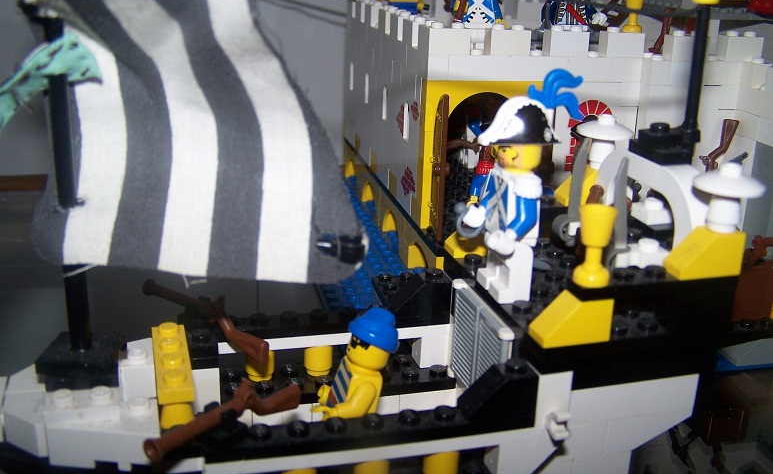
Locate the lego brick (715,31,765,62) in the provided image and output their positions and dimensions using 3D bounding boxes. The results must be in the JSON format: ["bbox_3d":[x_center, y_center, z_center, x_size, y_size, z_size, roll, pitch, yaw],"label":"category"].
[{"bbox_3d":[0.141,-0.076,0.340,0.016,0.011,0.008,-2,20,-14],"label":"lego brick"}]

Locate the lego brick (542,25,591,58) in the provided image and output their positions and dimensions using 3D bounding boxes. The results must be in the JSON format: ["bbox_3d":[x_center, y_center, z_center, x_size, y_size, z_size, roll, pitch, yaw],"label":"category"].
[{"bbox_3d":[0.070,-0.076,0.328,0.016,0.011,0.008,-2,19,-13],"label":"lego brick"}]

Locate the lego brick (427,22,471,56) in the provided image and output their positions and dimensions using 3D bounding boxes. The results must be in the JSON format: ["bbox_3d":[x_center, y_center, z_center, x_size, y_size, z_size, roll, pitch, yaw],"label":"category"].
[{"bbox_3d":[0.023,-0.074,0.316,0.016,0.011,0.008,-2,19,-13],"label":"lego brick"}]

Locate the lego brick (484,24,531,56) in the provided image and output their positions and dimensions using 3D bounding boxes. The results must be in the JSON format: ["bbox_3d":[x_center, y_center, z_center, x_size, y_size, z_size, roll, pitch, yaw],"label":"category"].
[{"bbox_3d":[0.046,-0.075,0.322,0.016,0.011,0.008,-2,19,-13],"label":"lego brick"}]

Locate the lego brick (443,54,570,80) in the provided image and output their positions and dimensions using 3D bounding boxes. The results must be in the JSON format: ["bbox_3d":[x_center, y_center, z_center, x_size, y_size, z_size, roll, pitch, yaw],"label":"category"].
[{"bbox_3d":[0.046,-0.066,0.328,0.048,0.010,0.008,-2,20,-14],"label":"lego brick"}]

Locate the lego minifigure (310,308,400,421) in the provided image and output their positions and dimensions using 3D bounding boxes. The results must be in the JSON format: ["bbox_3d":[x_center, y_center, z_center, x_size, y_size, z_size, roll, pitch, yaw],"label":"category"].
[{"bbox_3d":[-0.010,0.037,0.209,0.019,0.043,0.024,6,17,-20],"label":"lego minifigure"}]

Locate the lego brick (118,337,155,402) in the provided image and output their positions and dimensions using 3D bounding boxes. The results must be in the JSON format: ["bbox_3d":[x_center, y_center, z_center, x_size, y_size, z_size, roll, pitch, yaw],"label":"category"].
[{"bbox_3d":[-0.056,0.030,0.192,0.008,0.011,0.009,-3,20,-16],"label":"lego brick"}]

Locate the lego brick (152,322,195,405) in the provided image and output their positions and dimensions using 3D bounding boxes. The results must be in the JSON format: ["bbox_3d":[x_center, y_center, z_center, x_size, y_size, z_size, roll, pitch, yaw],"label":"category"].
[{"bbox_3d":[-0.049,0.028,0.192,0.008,0.005,0.032,-3,20,-16],"label":"lego brick"}]

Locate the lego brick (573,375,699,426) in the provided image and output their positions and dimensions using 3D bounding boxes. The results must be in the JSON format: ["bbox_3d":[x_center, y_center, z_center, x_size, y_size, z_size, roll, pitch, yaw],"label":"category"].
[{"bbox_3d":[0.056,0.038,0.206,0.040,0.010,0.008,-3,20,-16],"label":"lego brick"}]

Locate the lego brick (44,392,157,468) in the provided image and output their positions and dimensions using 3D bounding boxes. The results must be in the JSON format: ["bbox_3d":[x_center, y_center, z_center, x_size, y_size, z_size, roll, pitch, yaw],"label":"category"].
[{"bbox_3d":[-0.062,0.045,0.186,0.024,0.011,0.016,-3,20,-17],"label":"lego brick"}]

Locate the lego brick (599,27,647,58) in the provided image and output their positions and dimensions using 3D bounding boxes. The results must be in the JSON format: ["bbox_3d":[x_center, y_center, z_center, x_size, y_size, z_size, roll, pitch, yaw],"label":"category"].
[{"bbox_3d":[0.093,-0.077,0.336,0.016,0.011,0.008,-2,20,-14],"label":"lego brick"}]

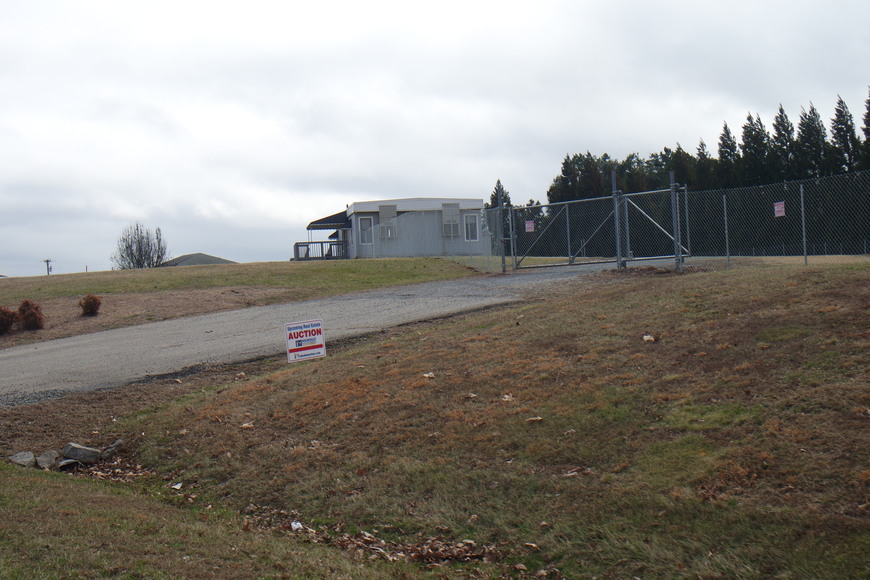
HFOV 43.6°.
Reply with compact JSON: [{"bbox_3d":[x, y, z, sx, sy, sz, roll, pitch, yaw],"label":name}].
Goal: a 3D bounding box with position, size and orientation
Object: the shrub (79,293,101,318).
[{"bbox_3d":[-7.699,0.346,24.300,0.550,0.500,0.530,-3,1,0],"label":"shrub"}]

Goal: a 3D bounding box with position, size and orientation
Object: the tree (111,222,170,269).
[{"bbox_3d":[-29.741,-4.097,110.000,6.000,5.700,5.800,-3,1,0],"label":"tree"}]

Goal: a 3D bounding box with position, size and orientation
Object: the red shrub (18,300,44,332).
[{"bbox_3d":[-8.333,0.505,22.400,0.580,0.660,0.570,-3,1,0],"label":"red shrub"}]

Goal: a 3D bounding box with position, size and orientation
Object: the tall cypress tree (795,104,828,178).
[{"bbox_3d":[25.128,-6.985,72.000,2.600,10.500,2.600,-3,1,0],"label":"tall cypress tree"}]

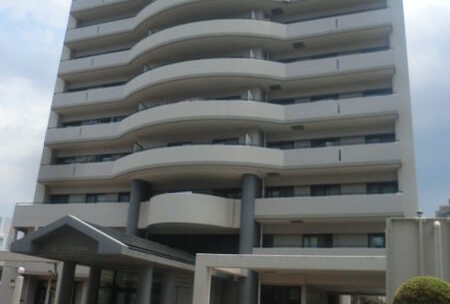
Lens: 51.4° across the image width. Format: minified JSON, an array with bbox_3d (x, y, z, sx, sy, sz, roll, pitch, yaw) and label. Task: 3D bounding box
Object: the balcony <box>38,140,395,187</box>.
[{"bbox_3d":[-2.104,0.842,31.803,26.437,1.477,3.432,-4,-20,20],"label":"balcony"}]

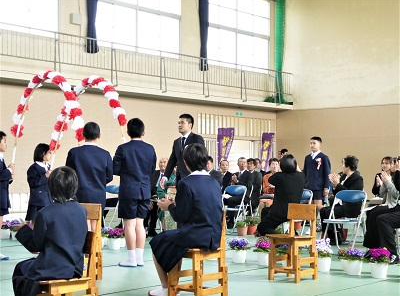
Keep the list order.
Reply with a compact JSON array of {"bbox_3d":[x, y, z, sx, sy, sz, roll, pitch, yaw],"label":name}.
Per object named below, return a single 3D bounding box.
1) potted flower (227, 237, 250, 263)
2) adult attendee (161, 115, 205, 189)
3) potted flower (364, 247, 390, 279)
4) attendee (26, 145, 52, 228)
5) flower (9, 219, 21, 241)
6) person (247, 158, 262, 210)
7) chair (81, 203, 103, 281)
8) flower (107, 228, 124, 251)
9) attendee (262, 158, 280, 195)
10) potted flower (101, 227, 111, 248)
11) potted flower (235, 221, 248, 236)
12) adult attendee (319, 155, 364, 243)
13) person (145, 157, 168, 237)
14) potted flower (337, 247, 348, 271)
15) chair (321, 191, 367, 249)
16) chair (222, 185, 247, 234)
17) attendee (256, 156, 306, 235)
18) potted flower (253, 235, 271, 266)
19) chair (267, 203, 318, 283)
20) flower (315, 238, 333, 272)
[{"bbox_3d":[0.429,1.104,7.650,0.250,0.290,0.250,1,-1,0],"label":"potted flower"},{"bbox_3d":[-0.209,0.427,9.121,0.540,1.710,0.420,-1,-2,37],"label":"adult attendee"},{"bbox_3d":[1.698,1.094,6.743,0.250,0.280,0.250,0,-1,0],"label":"potted flower"},{"bbox_3d":[-1.941,0.589,8.550,0.330,1.310,0.400,0,-2,32],"label":"attendee"},{"bbox_3d":[-2.486,1.113,9.600,0.250,0.300,0.250,1,-1,0],"label":"flower"},{"bbox_3d":[0.824,0.745,11.500,0.680,1.200,0.480,2,-2,-41],"label":"person"},{"bbox_3d":[-1.137,0.846,6.380,0.350,0.710,0.380,0,-2,37],"label":"chair"},{"bbox_3d":[-1.074,1.146,8.917,0.200,0.265,0.200,1,-1,0],"label":"flower"},{"bbox_3d":[1.134,0.761,11.337,0.500,1.190,0.680,0,-1,32],"label":"attendee"},{"bbox_3d":[-1.242,1.145,8.977,0.200,0.265,0.200,1,-1,0],"label":"potted flower"},{"bbox_3d":[0.650,1.228,10.776,0.190,0.220,0.190,1,-1,0],"label":"potted flower"},{"bbox_3d":[1.867,0.694,9.300,0.660,1.220,0.480,1,-1,-3],"label":"adult attendee"},{"bbox_3d":[-0.645,0.720,10.700,0.500,1.180,0.720,0,-1,18],"label":"person"},{"bbox_3d":[1.520,1.113,7.153,0.230,0.260,0.230,-1,-2,43],"label":"potted flower"},{"bbox_3d":[1.829,0.929,8.893,0.450,0.765,0.460,0,-2,41],"label":"chair"},{"bbox_3d":[0.482,0.965,11.282,0.450,0.765,0.460,0,-2,41],"label":"chair"},{"bbox_3d":[0.974,0.676,8.415,0.500,1.190,0.680,1,-2,-25],"label":"attendee"},{"bbox_3d":[0.692,1.095,7.470,0.250,0.305,0.250,1,-1,0],"label":"potted flower"},{"bbox_3d":[0.872,0.875,6.569,0.360,0.700,0.380,-1,-2,45],"label":"chair"},{"bbox_3d":[1.275,1.100,7.229,0.190,0.340,0.190,1,-1,0],"label":"flower"}]

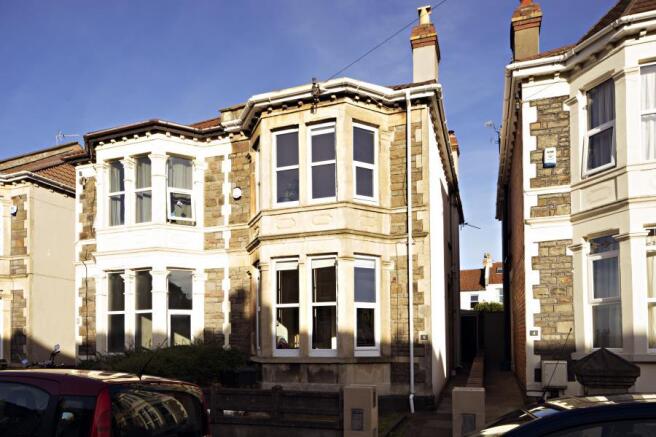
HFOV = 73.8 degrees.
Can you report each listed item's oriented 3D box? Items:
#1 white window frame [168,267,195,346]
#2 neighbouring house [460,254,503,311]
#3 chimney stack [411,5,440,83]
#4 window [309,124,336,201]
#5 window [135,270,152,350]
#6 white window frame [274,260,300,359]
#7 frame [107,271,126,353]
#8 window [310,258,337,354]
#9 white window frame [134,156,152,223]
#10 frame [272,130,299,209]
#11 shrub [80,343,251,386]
[{"bbox_3d":[-4.005,2.497,11.929,0.764,2.265,0.120,0,0,-29],"label":"white window frame"},{"bbox_3d":[13.516,6.000,38.000,6.500,7.000,6.500,0,0,19],"label":"neighbouring house"},{"bbox_3d":[2.679,-4.798,12.055,0.679,2.087,0.660,0,0,19],"label":"chimney stack"},{"bbox_3d":[-0.132,-1.307,10.203,0.741,1.914,0.120,0,0,19],"label":"window"},{"bbox_3d":[-4.995,2.489,11.830,0.665,2.219,0.120,0,0,19],"label":"window"},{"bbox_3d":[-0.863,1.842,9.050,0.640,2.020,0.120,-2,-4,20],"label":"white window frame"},{"bbox_3d":[-5.867,2.579,12.122,0.698,2.274,0.120,0,0,19],"label":"frame"},{"bbox_3d":[-0.120,2.065,10.199,0.716,2.310,0.120,0,0,19],"label":"window"},{"bbox_3d":[-4.319,-0.680,10.250,0.600,1.660,0.120,-2,-4,20],"label":"white window frame"},{"bbox_3d":[-1.000,-1.200,10.494,0.732,1.920,0.120,0,0,19],"label":"frame"},{"bbox_3d":[-4.085,3.661,10.600,4.500,1.250,1.200,0,0,19],"label":"shrub"}]

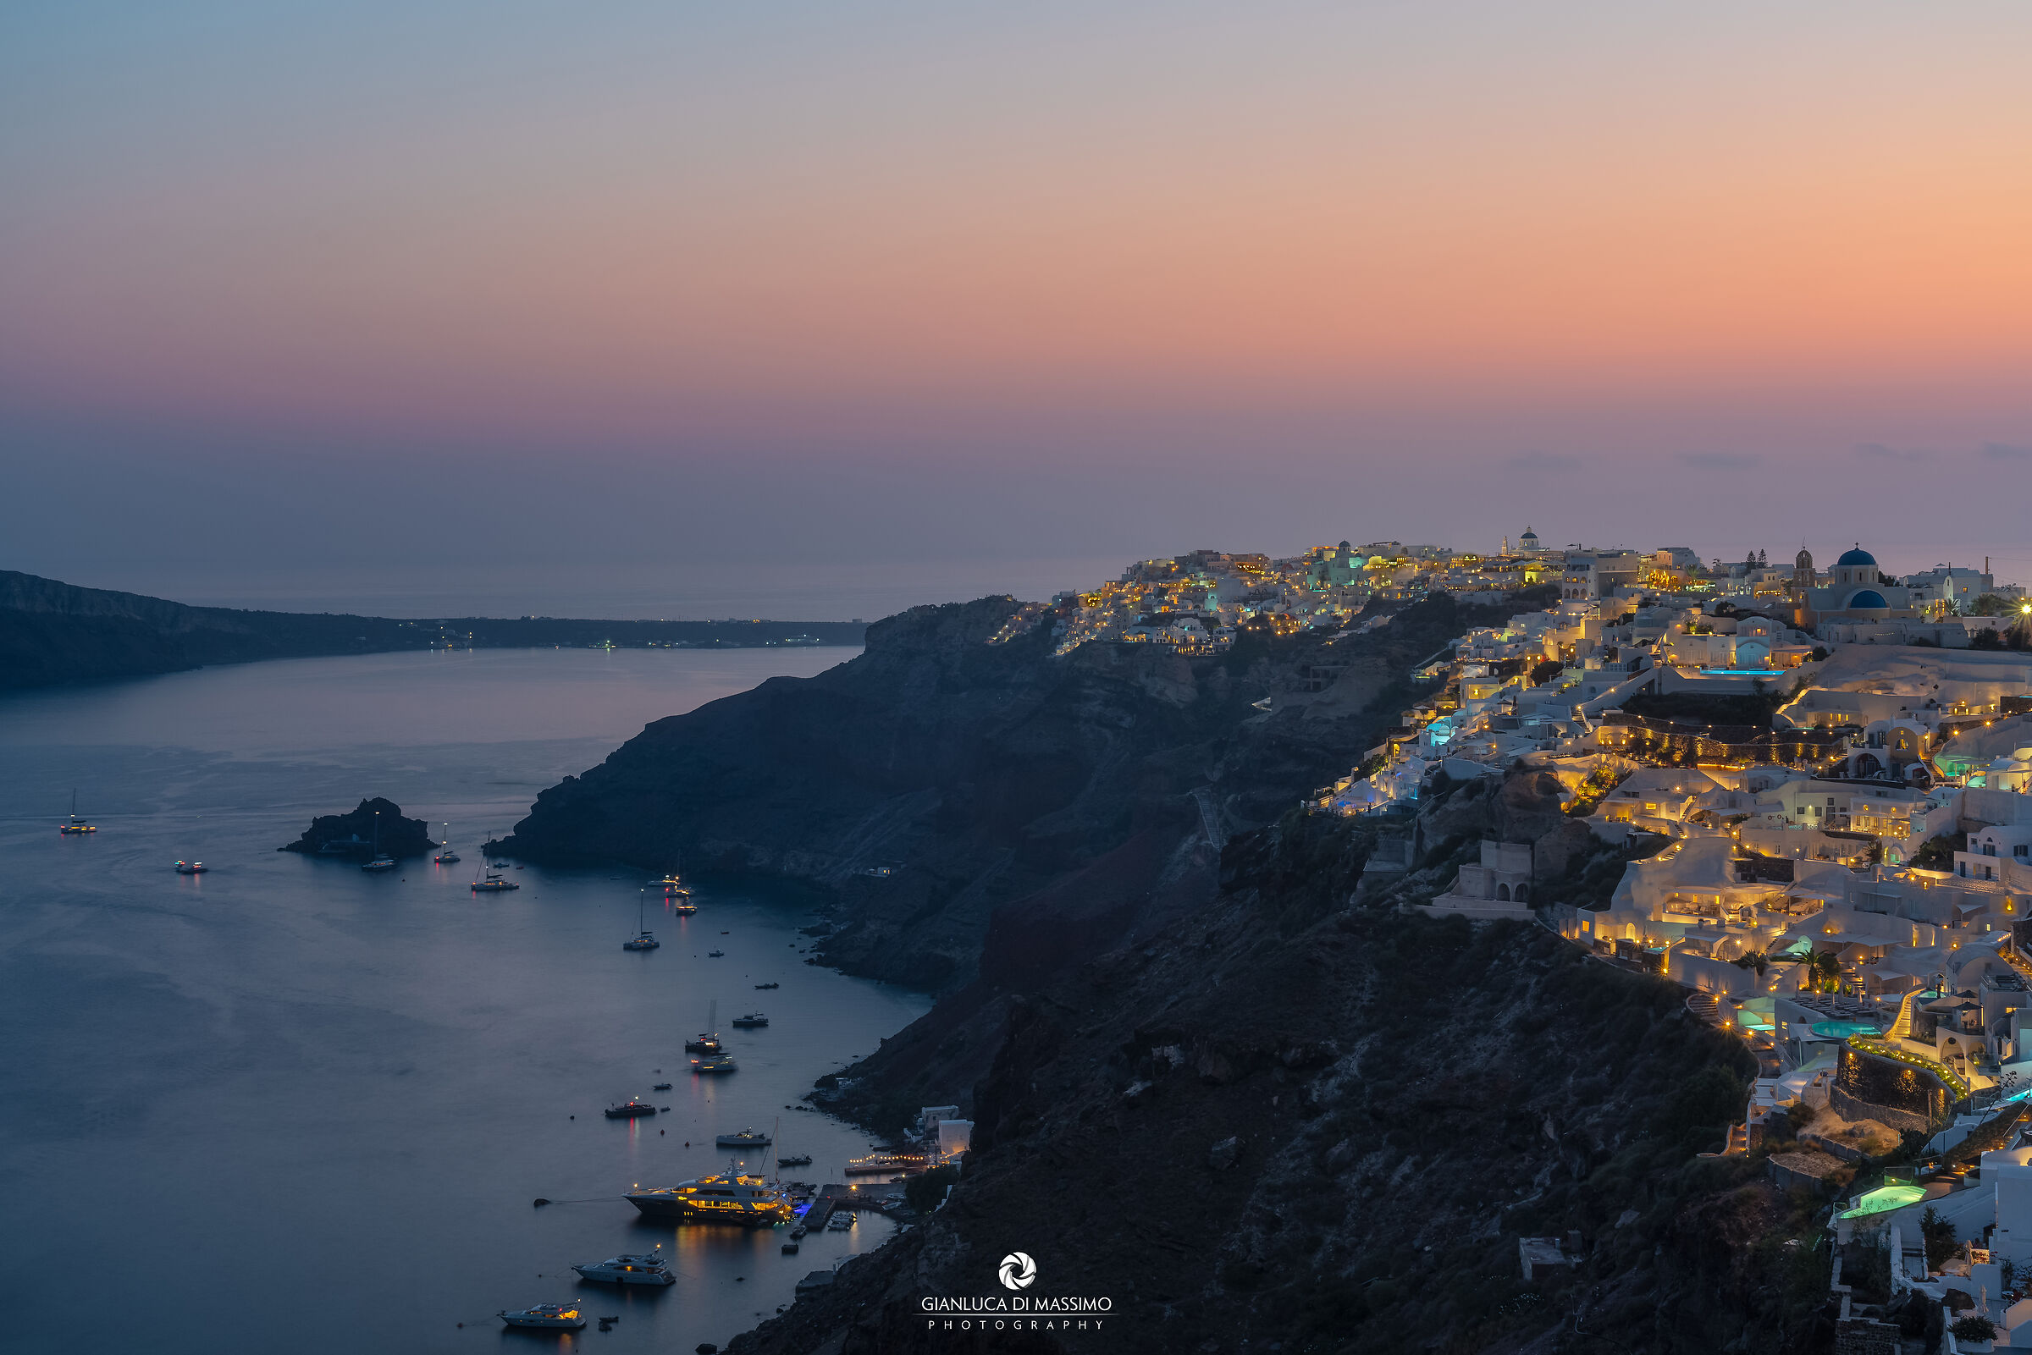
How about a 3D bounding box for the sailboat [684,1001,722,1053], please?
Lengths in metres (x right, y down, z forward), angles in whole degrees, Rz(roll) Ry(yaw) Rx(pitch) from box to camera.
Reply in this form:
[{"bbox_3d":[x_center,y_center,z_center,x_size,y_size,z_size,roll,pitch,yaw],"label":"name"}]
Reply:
[{"bbox_3d":[-86.880,96.760,797.070,10.410,13.800,3.540,0,3,-3],"label":"sailboat"}]

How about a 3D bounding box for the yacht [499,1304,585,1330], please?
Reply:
[{"bbox_3d":[-85.610,114.180,518.090,15.300,4.500,4.280,0,3,8],"label":"yacht"}]

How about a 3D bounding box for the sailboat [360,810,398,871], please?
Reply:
[{"bbox_3d":[-276.130,70.190,1247.960,14.510,25.660,5.800,-2,3,-30],"label":"sailboat"}]

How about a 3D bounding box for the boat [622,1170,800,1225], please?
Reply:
[{"bbox_3d":[-64.920,107.490,601.890,36.870,10.200,7.560,1,3,17],"label":"boat"}]

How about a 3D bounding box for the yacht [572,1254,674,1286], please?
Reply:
[{"bbox_3d":[-75.560,112.180,549.730,19.800,5.600,5.150,1,3,15],"label":"yacht"}]

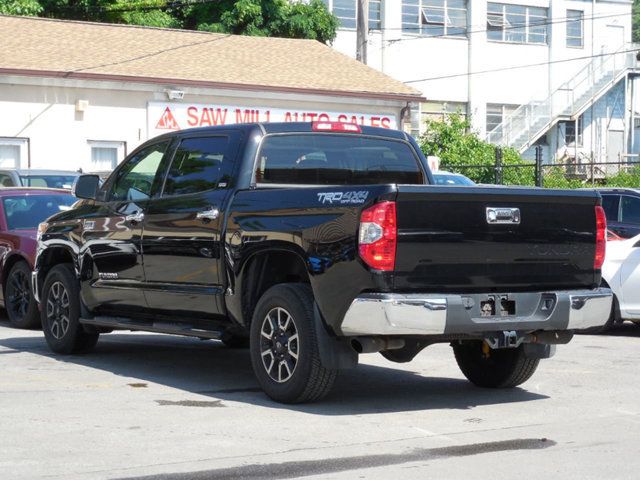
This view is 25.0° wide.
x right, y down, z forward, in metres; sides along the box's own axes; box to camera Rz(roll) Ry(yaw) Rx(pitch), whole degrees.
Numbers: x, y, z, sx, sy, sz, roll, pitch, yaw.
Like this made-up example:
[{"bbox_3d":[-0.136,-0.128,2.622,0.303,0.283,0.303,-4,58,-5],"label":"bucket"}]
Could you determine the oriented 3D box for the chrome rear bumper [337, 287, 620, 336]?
[{"bbox_3d":[1.094,0.447,9.176,1.950,0.265,0.440,0,1,-33],"label":"chrome rear bumper"}]

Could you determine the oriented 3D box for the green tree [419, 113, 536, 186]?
[{"bbox_3d":[3.276,-1.030,30.000,2.700,3.100,2.600,1,1,0],"label":"green tree"}]

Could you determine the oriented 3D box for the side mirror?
[{"bbox_3d":[-1.891,-0.424,11.691,0.250,0.210,0.180,0,1,-33],"label":"side mirror"}]

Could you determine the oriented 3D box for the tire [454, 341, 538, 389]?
[{"bbox_3d":[1.294,0.677,10.454,0.280,0.795,0.800,0,1,-33],"label":"tire"}]

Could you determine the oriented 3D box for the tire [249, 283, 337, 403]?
[{"bbox_3d":[-0.154,0.678,9.518,0.280,0.795,0.800,0,1,-33],"label":"tire"}]

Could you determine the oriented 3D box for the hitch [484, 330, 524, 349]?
[{"bbox_3d":[1.168,0.620,9.061,0.290,0.125,0.160,0,1,-33],"label":"hitch"}]

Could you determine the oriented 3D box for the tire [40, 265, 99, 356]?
[{"bbox_3d":[-2.163,0.605,12.624,0.280,0.795,0.800,0,1,-33],"label":"tire"}]

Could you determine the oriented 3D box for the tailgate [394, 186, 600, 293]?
[{"bbox_3d":[1.137,-0.009,9.109,1.630,0.640,0.110,0,1,-33],"label":"tailgate"}]

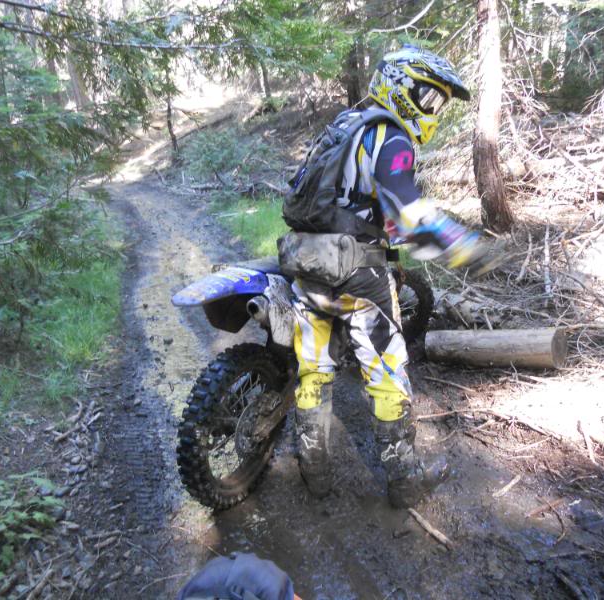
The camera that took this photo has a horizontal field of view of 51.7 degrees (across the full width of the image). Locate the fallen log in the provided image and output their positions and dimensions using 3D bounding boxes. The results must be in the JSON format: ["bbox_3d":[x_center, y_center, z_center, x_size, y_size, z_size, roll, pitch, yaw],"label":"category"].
[{"bbox_3d":[1.110,0.278,3.660,0.739,0.215,0.215,-2,14,31],"label":"fallen log"}]

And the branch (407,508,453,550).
[{"bbox_3d":[0.483,0.854,2.352,0.028,0.026,0.246,-12,21,-25],"label":"branch"}]

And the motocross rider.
[{"bbox_3d":[0.316,-0.093,2.360,0.720,1.730,0.600,-9,17,-23],"label":"motocross rider"}]

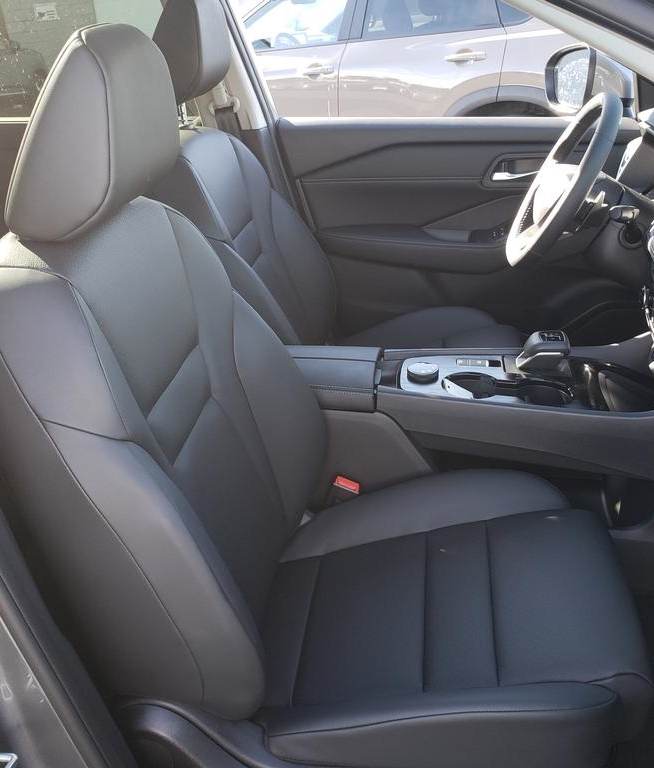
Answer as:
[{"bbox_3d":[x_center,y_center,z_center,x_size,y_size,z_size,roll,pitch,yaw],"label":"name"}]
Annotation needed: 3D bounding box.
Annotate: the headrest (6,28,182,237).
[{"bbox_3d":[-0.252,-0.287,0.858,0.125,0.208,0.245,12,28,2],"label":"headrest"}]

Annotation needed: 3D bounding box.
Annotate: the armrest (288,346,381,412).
[{"bbox_3d":[-0.051,-0.017,1.380,0.290,0.058,0.195,2,27,7],"label":"armrest"}]

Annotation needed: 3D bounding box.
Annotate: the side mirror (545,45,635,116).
[{"bbox_3d":[0.670,-0.776,1.959,0.140,0.165,0.230,-4,27,-6],"label":"side mirror"}]

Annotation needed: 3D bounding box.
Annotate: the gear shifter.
[{"bbox_3d":[0.374,-0.054,1.342,0.083,0.060,0.055,2,27,7],"label":"gear shifter"}]

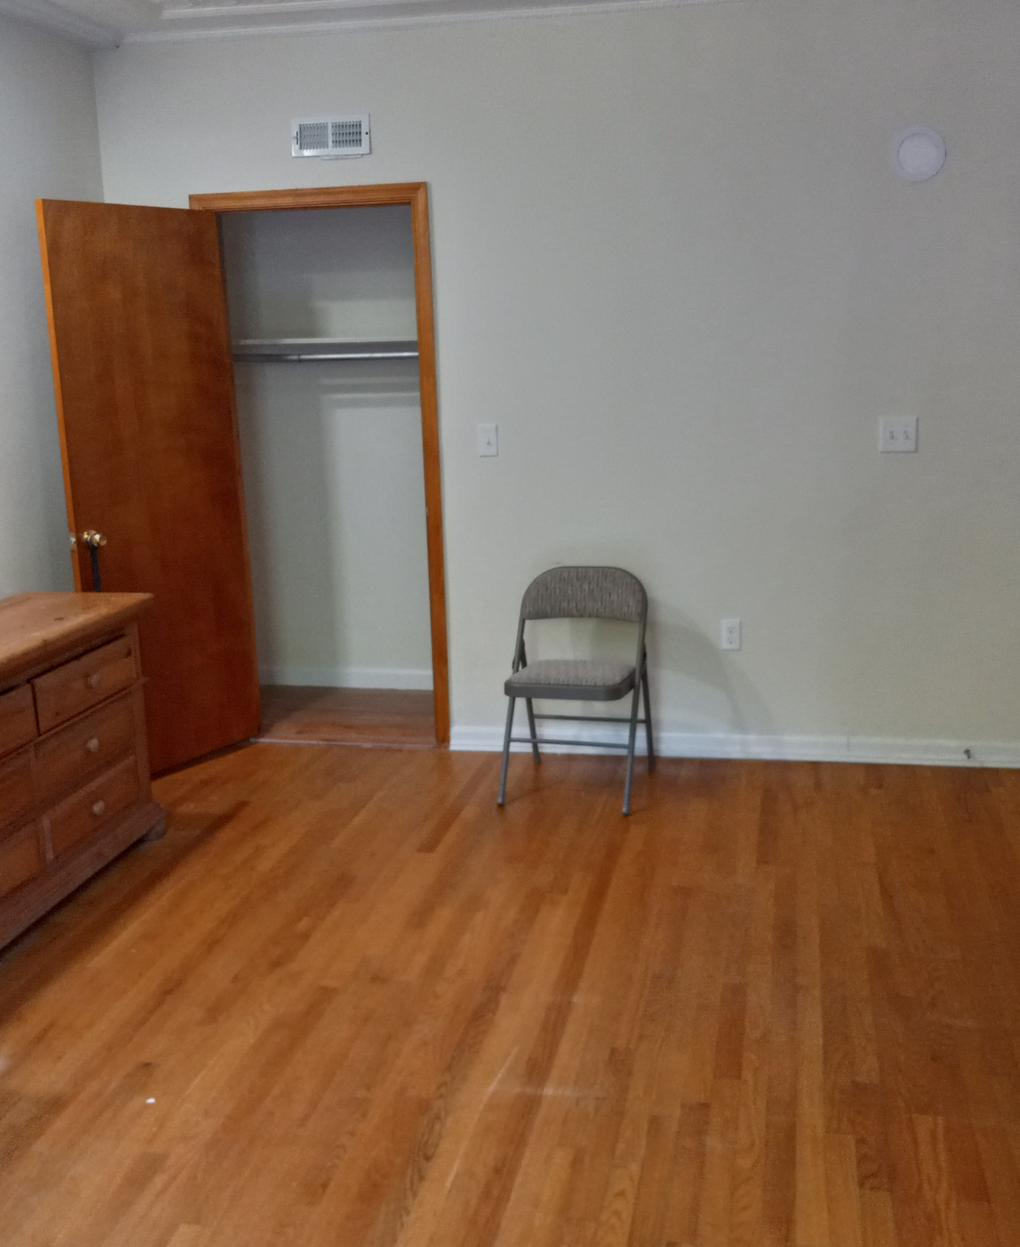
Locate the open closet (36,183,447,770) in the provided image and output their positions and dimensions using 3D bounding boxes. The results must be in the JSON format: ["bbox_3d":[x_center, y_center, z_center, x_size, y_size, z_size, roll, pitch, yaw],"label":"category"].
[{"bbox_3d":[-0.758,-0.529,4.822,1.033,2.050,1.580,1,13,11],"label":"open closet"}]

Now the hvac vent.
[{"bbox_3d":[-0.620,-1.681,4.472,0.282,0.130,0.025,1,13,11],"label":"hvac vent"}]

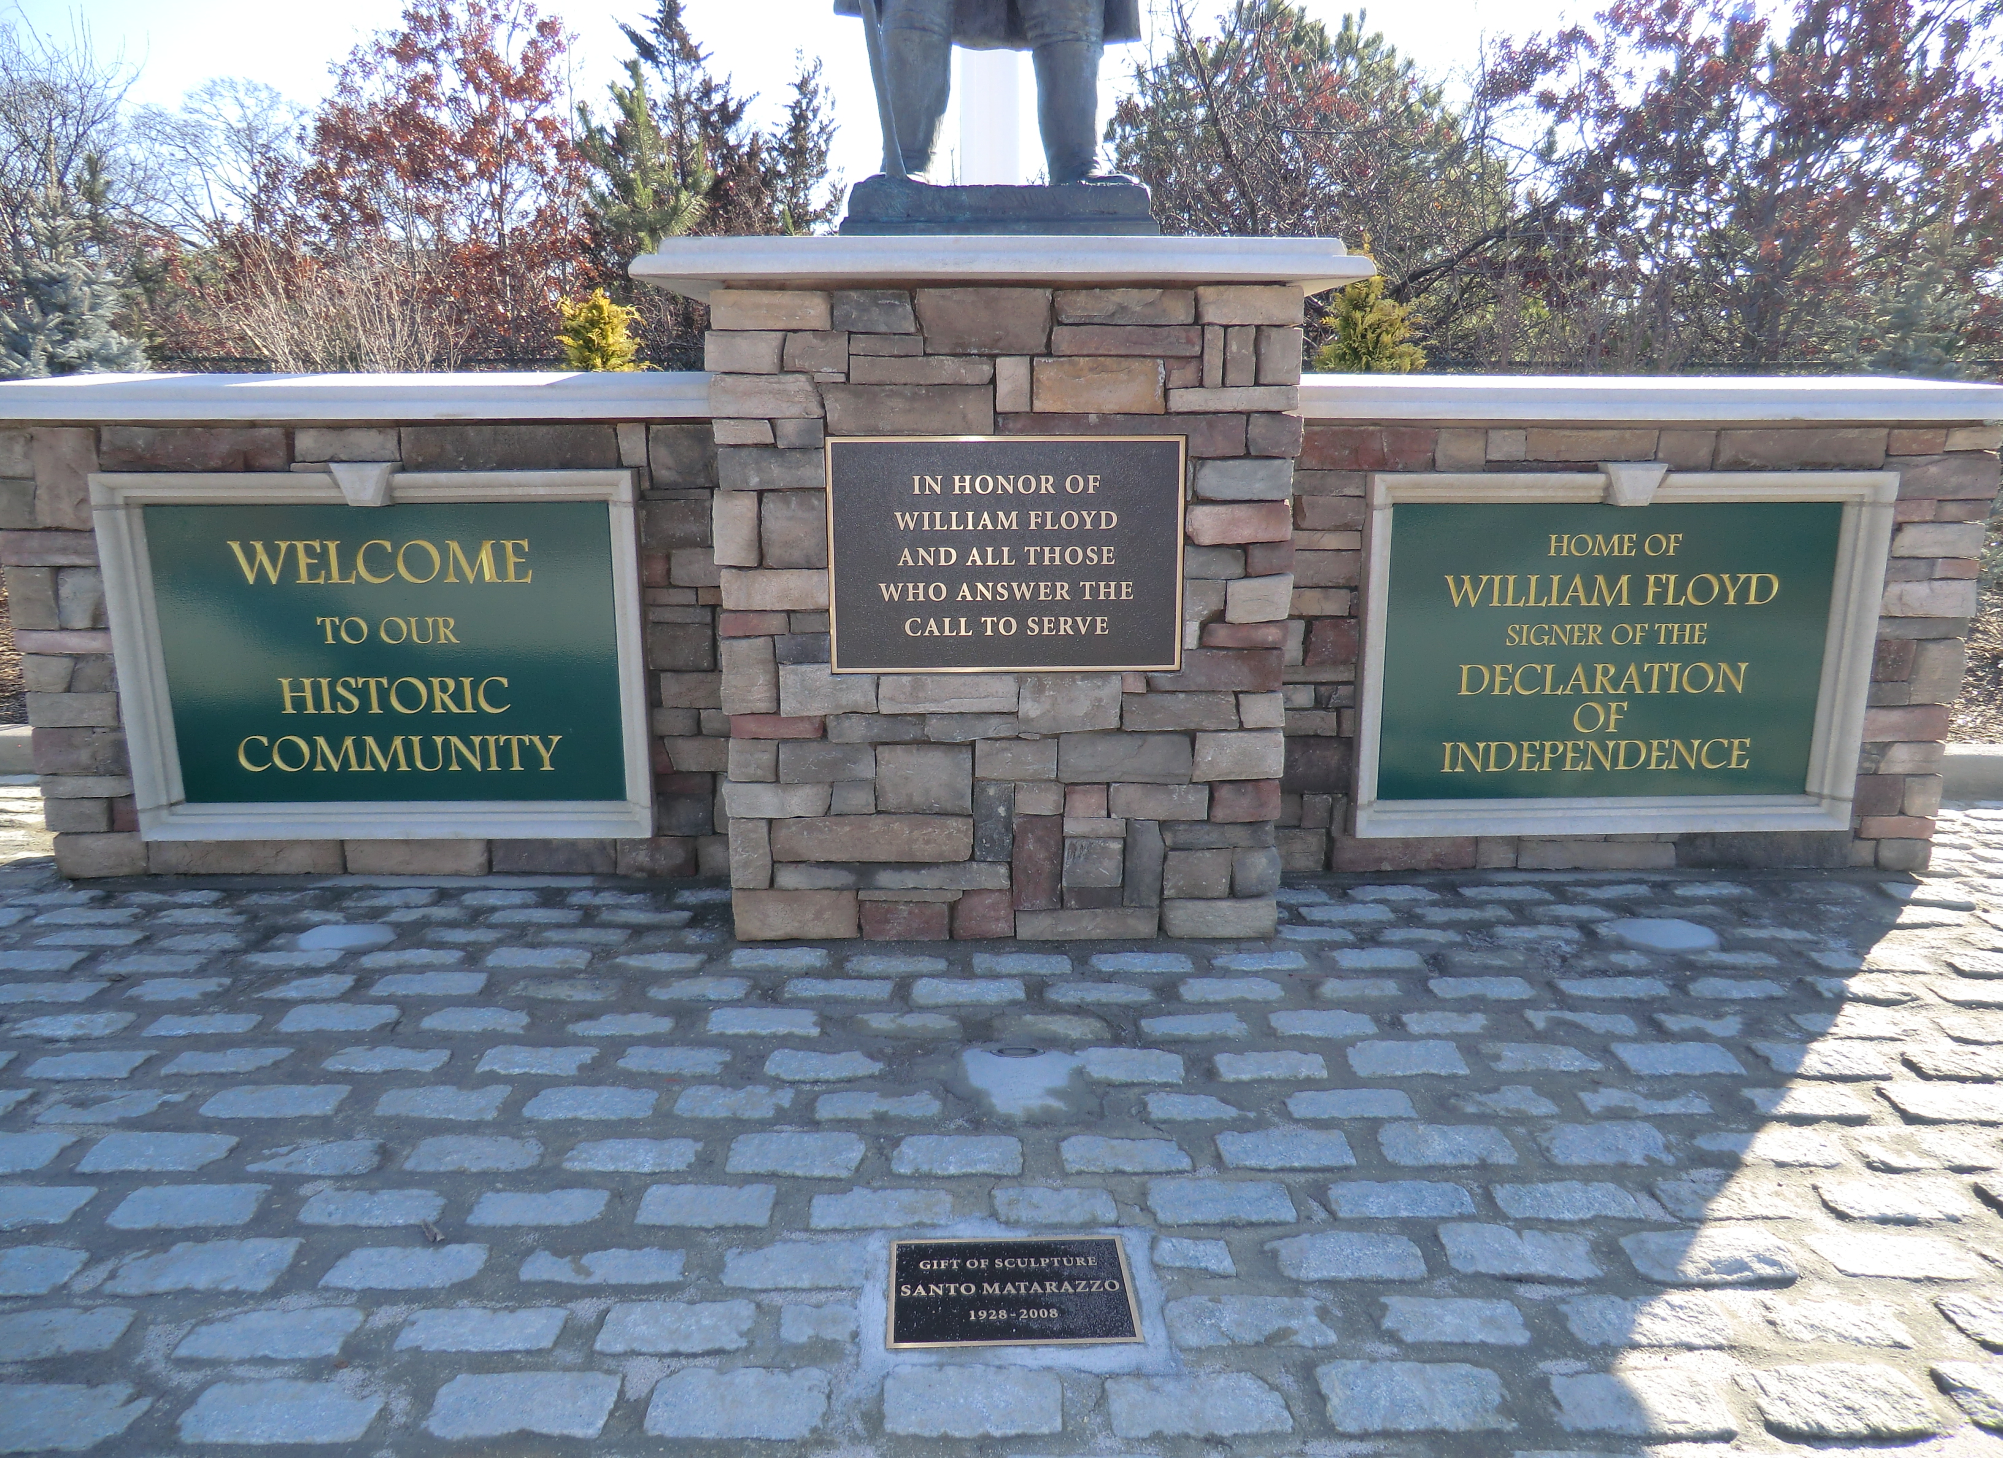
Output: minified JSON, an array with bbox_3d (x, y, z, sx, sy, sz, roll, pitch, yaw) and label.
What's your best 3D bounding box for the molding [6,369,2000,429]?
[{"bbox_3d":[0.008,-1.034,4.280,6.120,0.135,0.620,0,13,-1],"label":"molding"}]

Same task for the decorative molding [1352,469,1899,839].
[{"bbox_3d":[1.872,-0.220,4.238,1.549,1.113,0.090,0,13,-1],"label":"decorative molding"}]

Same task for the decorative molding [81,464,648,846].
[{"bbox_3d":[-1.853,-0.209,4.190,1.574,1.120,0.090,0,13,-1],"label":"decorative molding"}]

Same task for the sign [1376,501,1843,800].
[{"bbox_3d":[1.851,-0.231,4.265,1.353,0.911,0.040,0,13,-1],"label":"sign"}]

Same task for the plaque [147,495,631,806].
[{"bbox_3d":[-1.847,-0.221,4.219,1.365,0.916,0.040,0,13,-1],"label":"plaque"}]

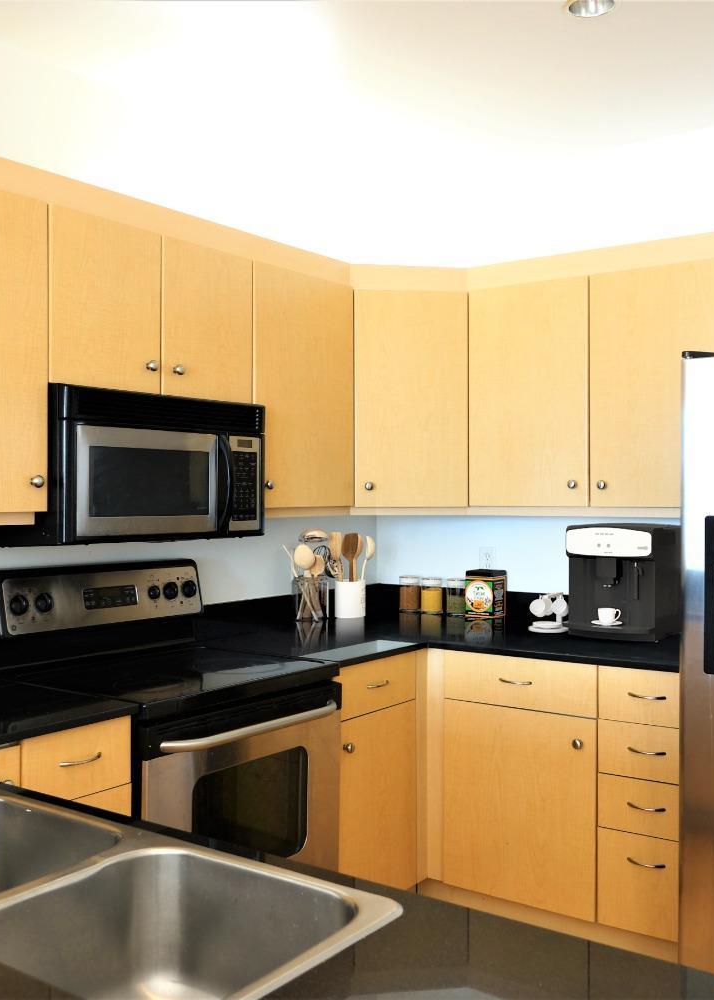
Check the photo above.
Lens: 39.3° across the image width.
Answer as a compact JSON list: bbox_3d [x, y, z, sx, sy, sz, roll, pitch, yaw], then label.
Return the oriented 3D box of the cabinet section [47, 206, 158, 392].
[{"bbox_3d":[-0.786,-0.516,2.741,0.318,0.444,0.380,0,0,36],"label":"cabinet section"}]

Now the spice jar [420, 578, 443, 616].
[{"bbox_3d":[0.305,0.401,4.075,0.083,0.150,0.083,0,0,0],"label":"spice jar"}]

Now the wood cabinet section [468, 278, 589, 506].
[{"bbox_3d":[0.679,-0.358,3.584,0.457,0.766,0.313,0,0,36],"label":"wood cabinet section"}]

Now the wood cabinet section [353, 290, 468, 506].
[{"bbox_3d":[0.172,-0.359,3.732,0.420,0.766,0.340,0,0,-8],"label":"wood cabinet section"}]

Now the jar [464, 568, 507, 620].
[{"bbox_3d":[0.507,0.377,3.934,0.128,0.200,0.110,0,0,36],"label":"jar"}]

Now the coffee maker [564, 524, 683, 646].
[{"bbox_3d":[0.941,0.284,3.562,0.325,0.390,0.290,0,0,36],"label":"coffee maker"}]

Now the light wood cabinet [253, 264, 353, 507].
[{"bbox_3d":[-0.304,-0.357,3.441,0.340,0.771,0.532,0,0,36],"label":"light wood cabinet"}]

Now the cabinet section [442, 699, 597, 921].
[{"bbox_3d":[0.675,0.968,3.405,0.535,0.618,0.569,0,0,36],"label":"cabinet section"}]

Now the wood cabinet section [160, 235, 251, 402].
[{"bbox_3d":[-0.562,-0.518,3.049,0.318,0.444,0.381,0,0,36],"label":"wood cabinet section"}]

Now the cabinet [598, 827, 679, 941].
[{"bbox_3d":[1.021,1.139,3.188,0.290,0.292,0.587,0,0,36],"label":"cabinet"}]

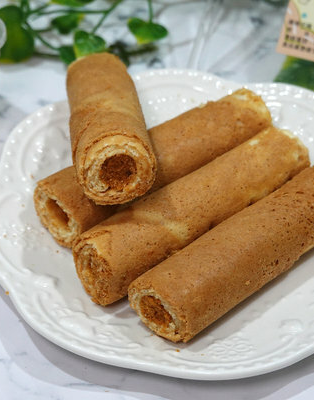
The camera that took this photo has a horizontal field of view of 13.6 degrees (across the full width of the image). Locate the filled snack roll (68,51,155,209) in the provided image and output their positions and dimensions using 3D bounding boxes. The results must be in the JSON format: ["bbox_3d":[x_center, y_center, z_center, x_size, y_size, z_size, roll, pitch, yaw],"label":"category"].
[{"bbox_3d":[-0.021,-0.033,0.564,0.031,0.031,0.106,-3,25,-5],"label":"filled snack roll"}]

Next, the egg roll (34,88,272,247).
[{"bbox_3d":[0.001,-0.016,0.591,0.112,0.032,0.032,-28,51,-27],"label":"egg roll"}]

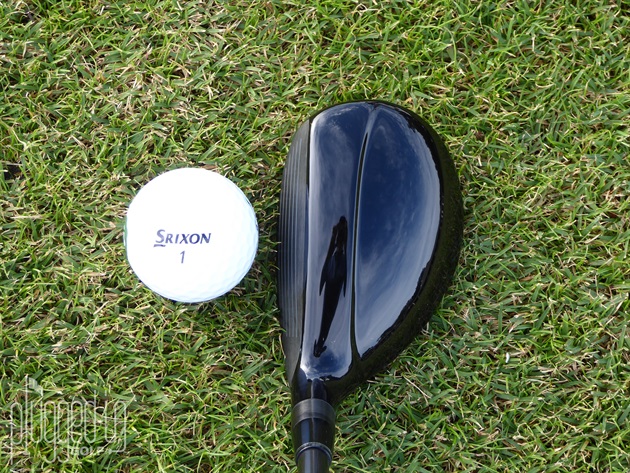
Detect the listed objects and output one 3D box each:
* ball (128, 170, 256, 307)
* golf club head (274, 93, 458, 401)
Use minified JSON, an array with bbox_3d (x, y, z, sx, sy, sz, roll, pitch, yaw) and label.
[{"bbox_3d":[-0.039,0.000,0.621,0.043,0.043,0.043,0,79,0],"label":"ball"},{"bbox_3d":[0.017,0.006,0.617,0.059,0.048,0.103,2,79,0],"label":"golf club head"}]

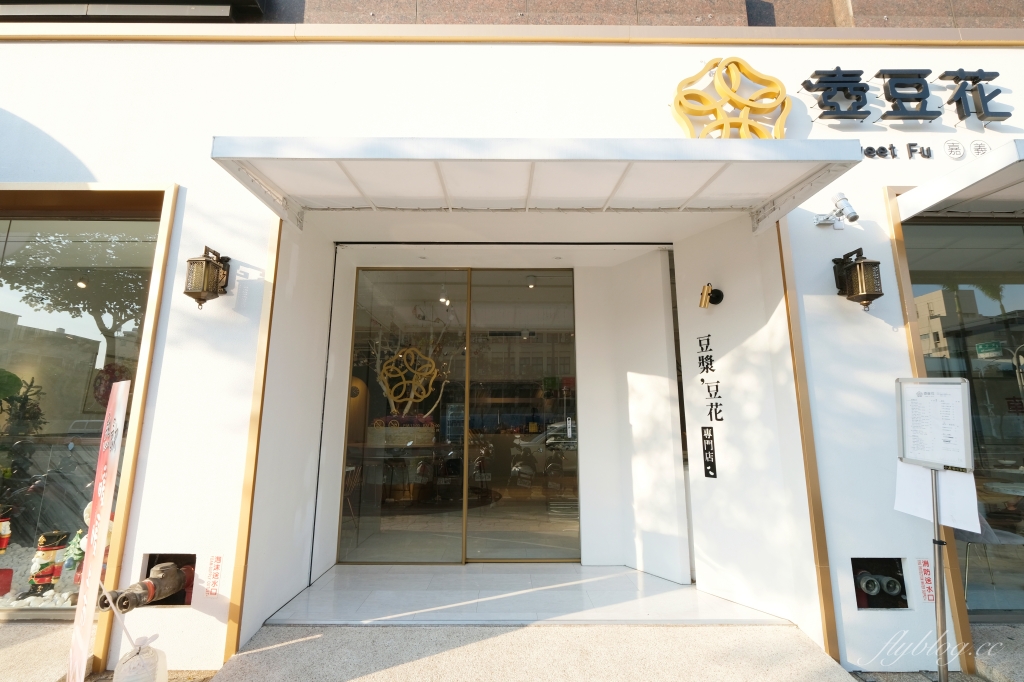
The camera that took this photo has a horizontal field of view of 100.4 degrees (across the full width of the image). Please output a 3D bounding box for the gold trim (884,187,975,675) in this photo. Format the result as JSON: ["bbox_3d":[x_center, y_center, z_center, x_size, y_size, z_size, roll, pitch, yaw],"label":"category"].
[{"bbox_3d":[2.590,0.408,2.678,0.058,2.970,0.055,0,-10,0],"label":"gold trim"}]

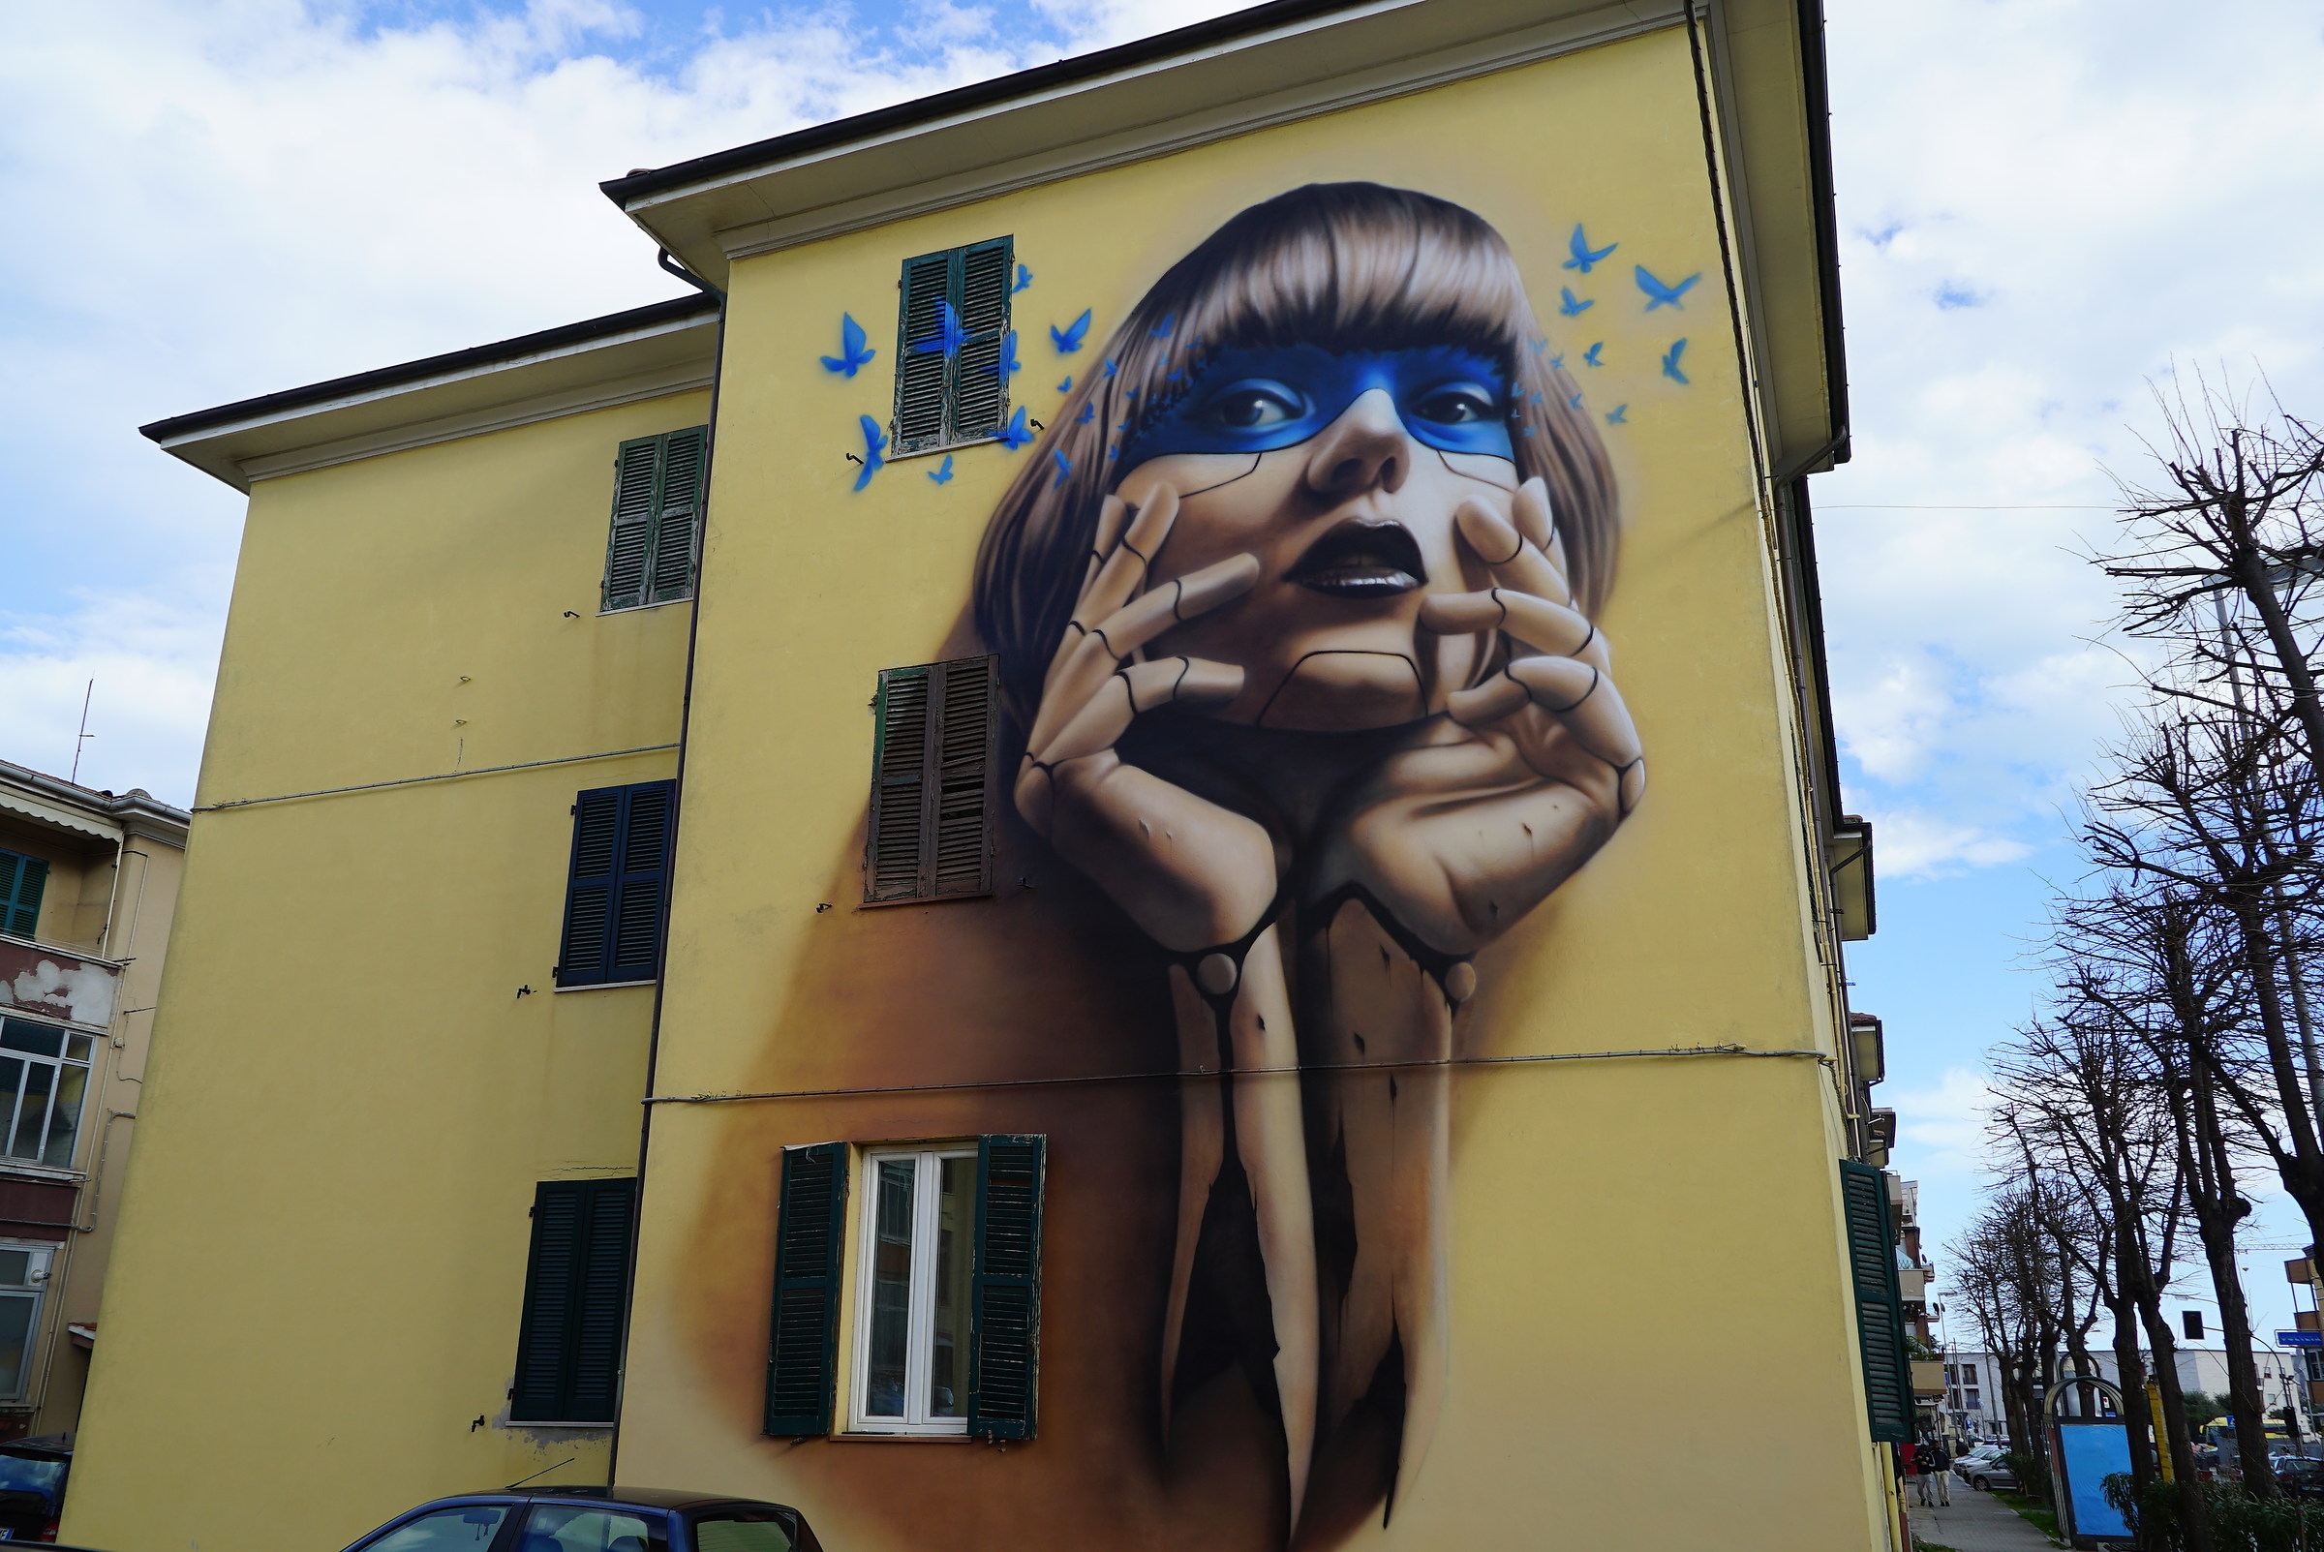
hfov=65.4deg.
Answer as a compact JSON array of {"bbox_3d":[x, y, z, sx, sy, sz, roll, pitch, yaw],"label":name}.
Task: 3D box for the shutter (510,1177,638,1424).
[{"bbox_3d":[-4.574,4.075,14.097,0.960,1.799,0.060,-7,-20,20],"label":"shutter"}]

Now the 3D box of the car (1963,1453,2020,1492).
[{"bbox_3d":[32.086,25.920,67.500,3.900,1.460,1.680,-3,-19,11],"label":"car"}]

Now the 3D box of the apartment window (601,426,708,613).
[{"bbox_3d":[-4.537,-2.313,16.228,0.967,1.700,0.060,-7,-20,20],"label":"apartment window"}]

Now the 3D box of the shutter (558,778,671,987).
[{"bbox_3d":[-4.574,0.901,15.163,0.985,1.710,0.060,-7,-20,20],"label":"shutter"}]

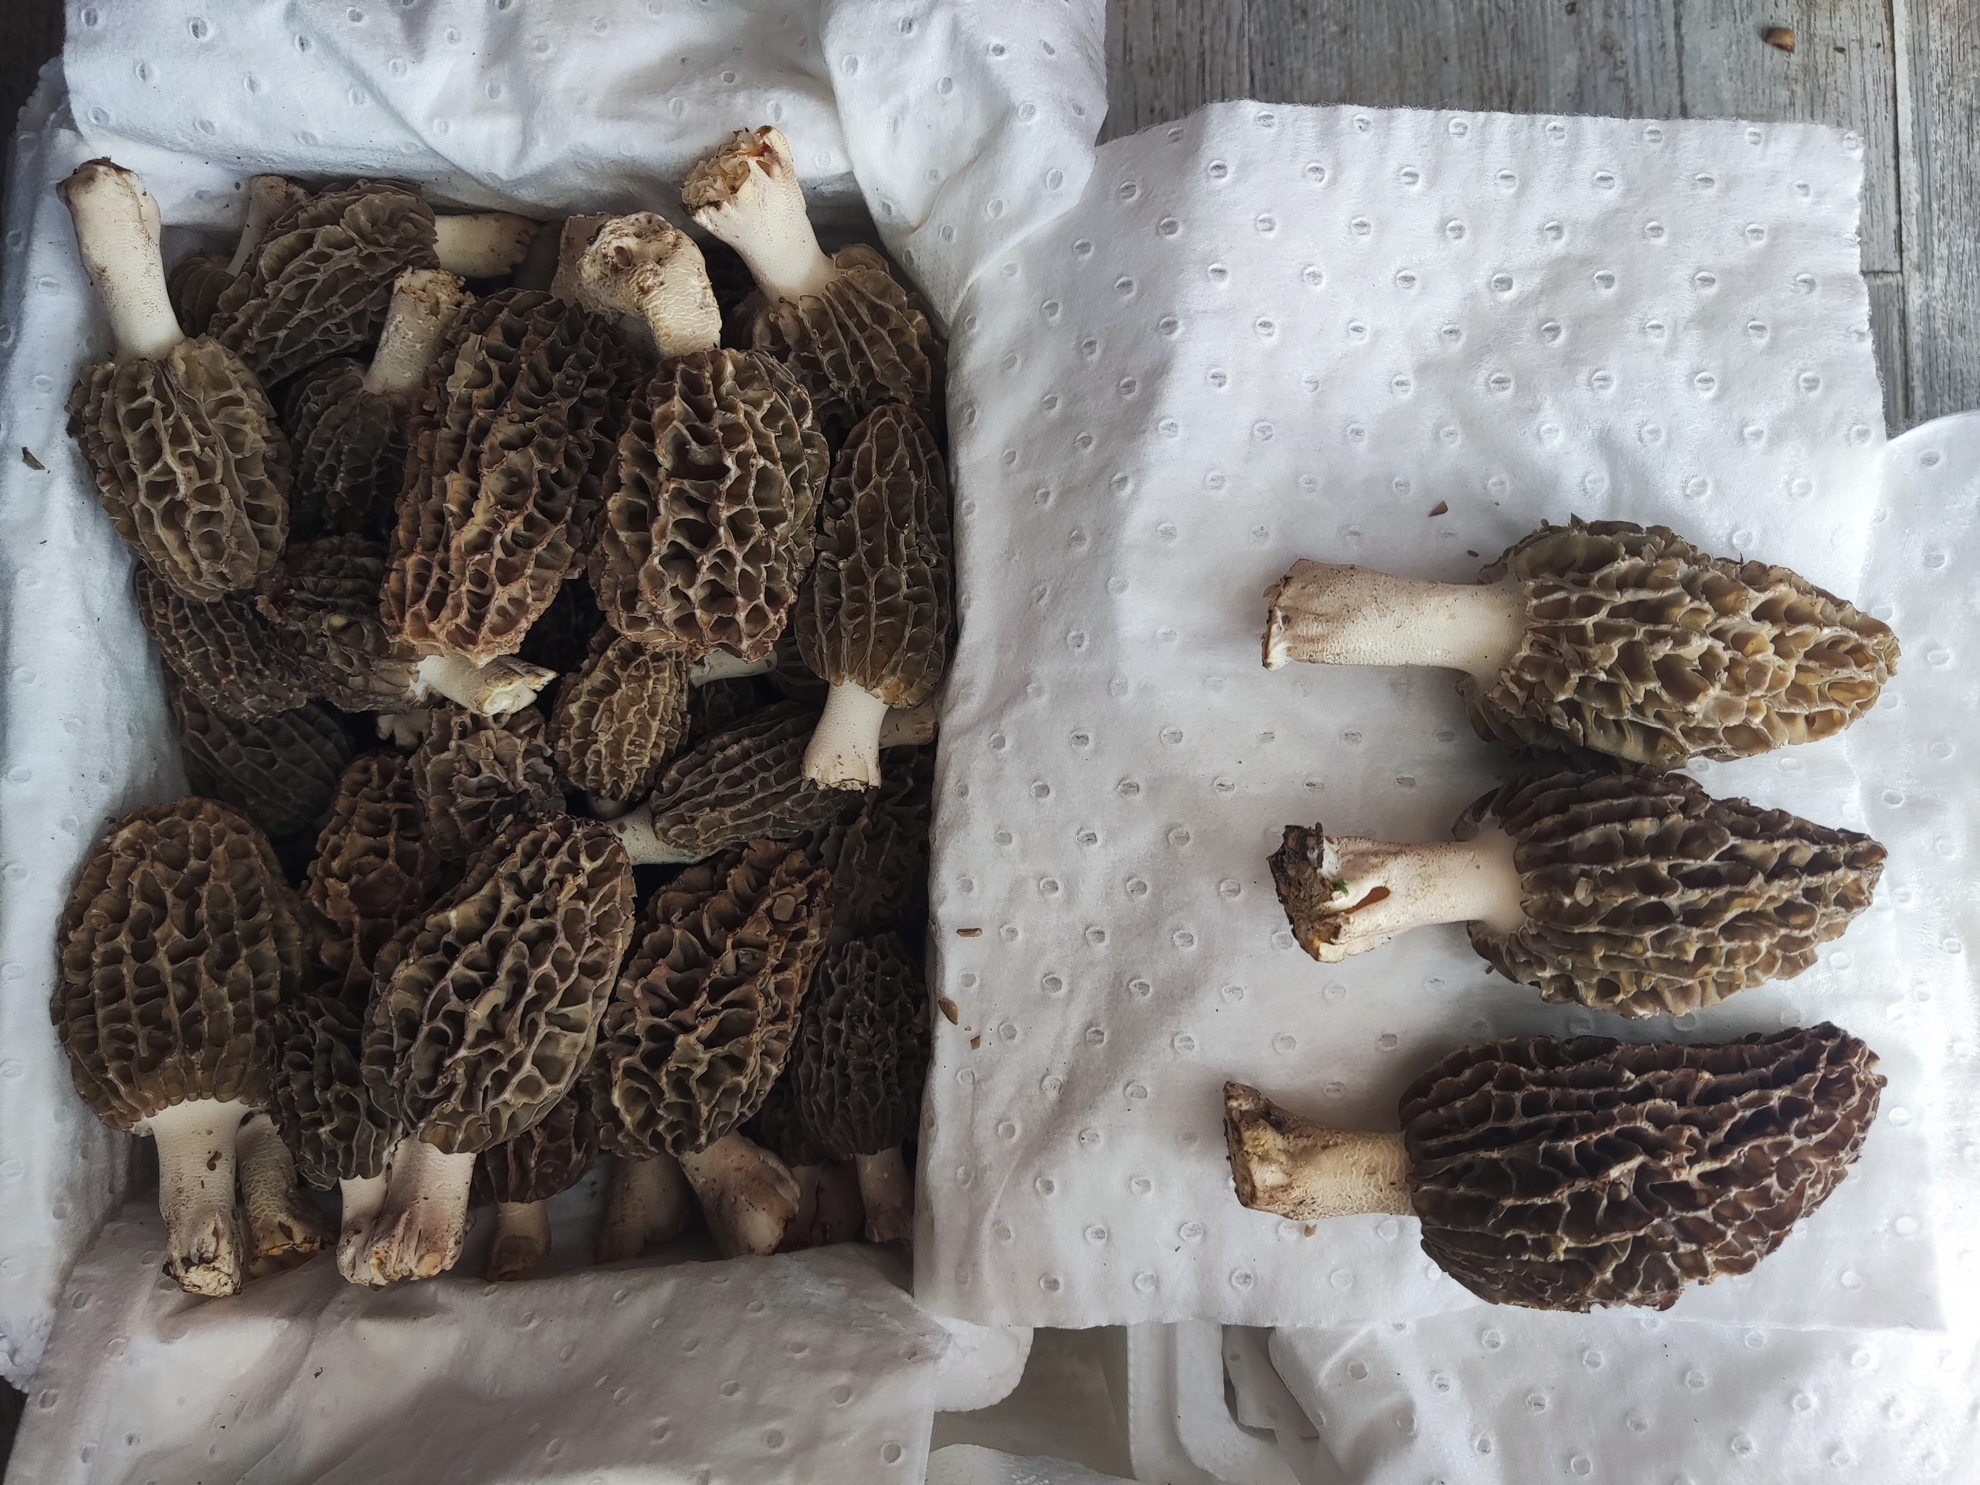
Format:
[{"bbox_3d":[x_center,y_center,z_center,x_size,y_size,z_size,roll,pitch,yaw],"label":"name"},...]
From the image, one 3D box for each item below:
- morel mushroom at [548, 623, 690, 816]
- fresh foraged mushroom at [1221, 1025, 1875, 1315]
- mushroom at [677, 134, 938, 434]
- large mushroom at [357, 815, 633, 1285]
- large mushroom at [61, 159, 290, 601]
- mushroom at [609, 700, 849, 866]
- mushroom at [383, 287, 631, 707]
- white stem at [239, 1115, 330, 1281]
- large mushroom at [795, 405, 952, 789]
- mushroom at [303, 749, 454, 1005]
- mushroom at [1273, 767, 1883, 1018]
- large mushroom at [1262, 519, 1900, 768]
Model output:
[{"bbox_3d":[-0.086,-0.005,0.330,0.030,0.030,0.051,16,101,0],"label":"morel mushroom"},{"bbox_3d":[0.127,0.095,0.321,0.147,0.058,0.062,-5,86,0],"label":"fresh foraged mushroom"},{"bbox_3d":[-0.035,-0.097,0.312,0.042,0.042,0.090,-23,115,0],"label":"mushroom"},{"bbox_3d":[-0.111,0.070,0.321,0.049,0.047,0.115,24,96,0],"label":"large mushroom"},{"bbox_3d":[-0.174,-0.077,0.305,0.045,0.044,0.098,-16,96,0],"label":"large mushroom"},{"bbox_3d":[-0.064,0.011,0.358,0.069,0.029,0.029,-26,90,-3],"label":"mushroom"},{"bbox_3d":[-0.103,-0.053,0.305,0.044,0.044,0.091,11,95,0],"label":"mushroom"},{"bbox_3d":[-0.167,0.107,0.338,0.018,0.018,0.041,-12,84,0],"label":"white stem"},{"bbox_3d":[-0.026,-0.032,0.315,0.033,0.033,0.085,7,90,0],"label":"large mushroom"},{"bbox_3d":[-0.150,0.036,0.348,0.039,0.039,0.074,5,96,0],"label":"mushroom"},{"bbox_3d":[0.118,0.030,0.287,0.122,0.045,0.047,-2,90,-1],"label":"mushroom"},{"bbox_3d":[0.135,-0.022,0.326,0.145,0.051,0.055,2,86,0],"label":"large mushroom"}]

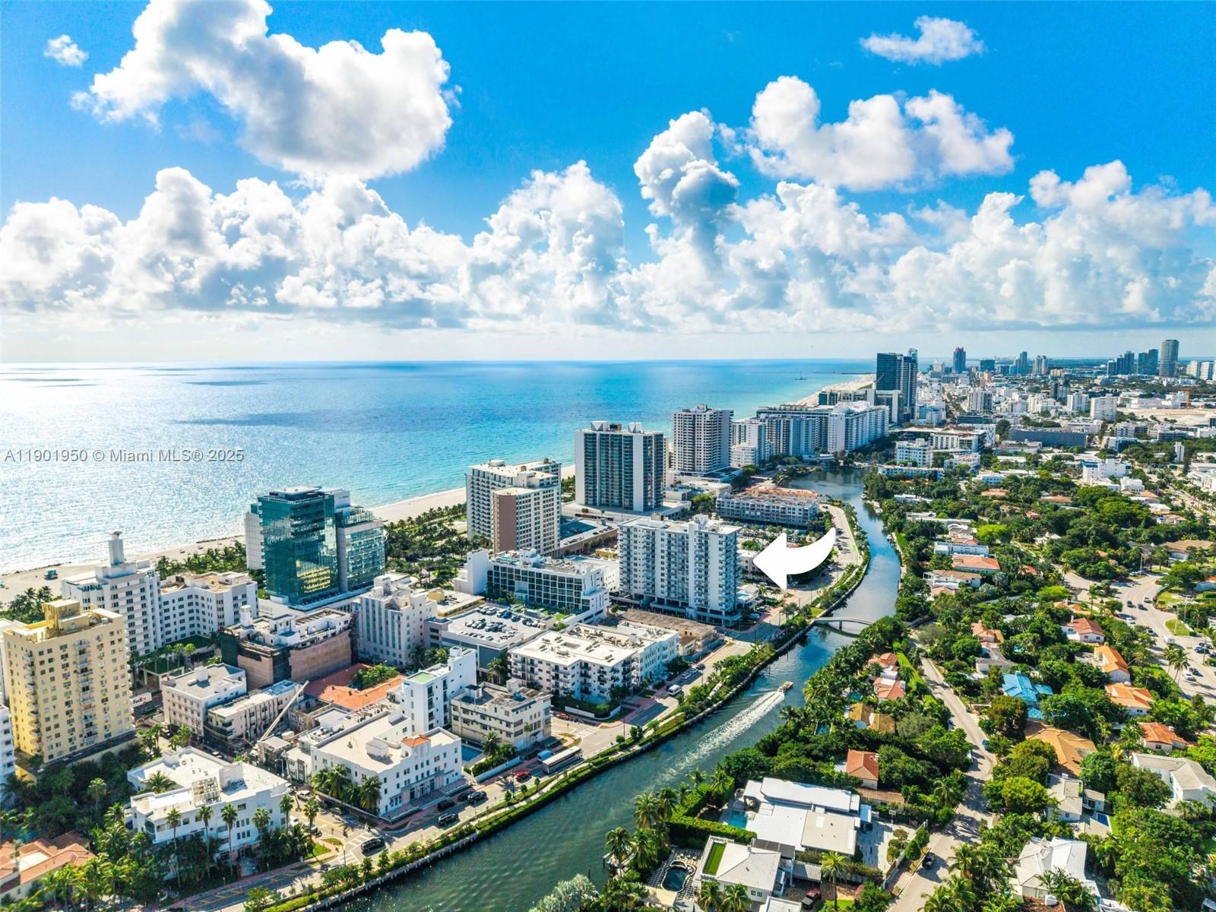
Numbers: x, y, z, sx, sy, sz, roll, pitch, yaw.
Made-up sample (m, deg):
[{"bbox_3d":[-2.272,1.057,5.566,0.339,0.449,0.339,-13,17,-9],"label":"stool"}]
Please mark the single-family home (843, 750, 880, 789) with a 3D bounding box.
[{"bbox_3d":[66.780,84.230,223.930,8.800,7.300,13.500,2,7,16],"label":"single-family home"}]

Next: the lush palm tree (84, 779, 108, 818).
[{"bbox_3d":[-125.790,84.830,207.360,5.000,11.620,5.000,0,7,0],"label":"lush palm tree"}]

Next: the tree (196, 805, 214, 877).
[{"bbox_3d":[-90.020,85.680,188.240,3.900,16.590,3.900,0,7,0],"label":"tree"}]

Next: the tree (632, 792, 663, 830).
[{"bbox_3d":[9.860,87.920,205.570,7.400,12.800,7.400,0,7,0],"label":"tree"}]

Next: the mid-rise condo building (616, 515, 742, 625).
[{"bbox_3d":[30.710,48.130,371.260,49.500,44.500,19.000,3,7,23],"label":"mid-rise condo building"}]

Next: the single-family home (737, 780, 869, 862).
[{"bbox_3d":[46.850,87.260,201.710,27.000,6.800,22.500,2,7,20],"label":"single-family home"}]

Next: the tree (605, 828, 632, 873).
[{"bbox_3d":[2.550,87.490,187.620,5.600,10.000,5.600,0,7,0],"label":"tree"}]

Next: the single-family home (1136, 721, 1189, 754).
[{"bbox_3d":[161.330,82.290,246.490,10.500,5.200,13.000,2,7,18],"label":"single-family home"}]

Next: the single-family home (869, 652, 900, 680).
[{"bbox_3d":[99.390,74.890,304.260,11.000,6.600,12.000,2,7,19],"label":"single-family home"}]

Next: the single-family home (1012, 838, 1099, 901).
[{"bbox_3d":[97.160,89.880,183.410,15.500,5.500,17.000,3,8,28],"label":"single-family home"}]

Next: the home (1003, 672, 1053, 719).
[{"bbox_3d":[137.650,78.230,274.880,15.000,6.600,26.000,2,7,19],"label":"home"}]

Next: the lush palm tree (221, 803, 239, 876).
[{"bbox_3d":[-86.390,87.420,192.250,4.100,17.500,4.100,7,10,45],"label":"lush palm tree"}]

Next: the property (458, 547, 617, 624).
[{"bbox_3d":[-31.190,57.050,389.560,68.000,23.000,24.500,4,8,32],"label":"property"}]

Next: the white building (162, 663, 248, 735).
[{"bbox_3d":[-130.030,79.560,274.870,20.190,14.000,17.320,4,8,34],"label":"white building"}]

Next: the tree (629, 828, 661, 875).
[{"bbox_3d":[8.650,87.520,187.220,6.500,10.000,6.500,0,7,0],"label":"tree"}]

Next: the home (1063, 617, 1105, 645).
[{"bbox_3d":[200.150,72.790,356.870,13.500,5.800,20.000,2,7,19],"label":"home"}]

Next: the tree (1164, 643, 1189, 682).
[{"bbox_3d":[199.250,72.460,294.990,7.200,12.800,7.200,0,7,0],"label":"tree"}]

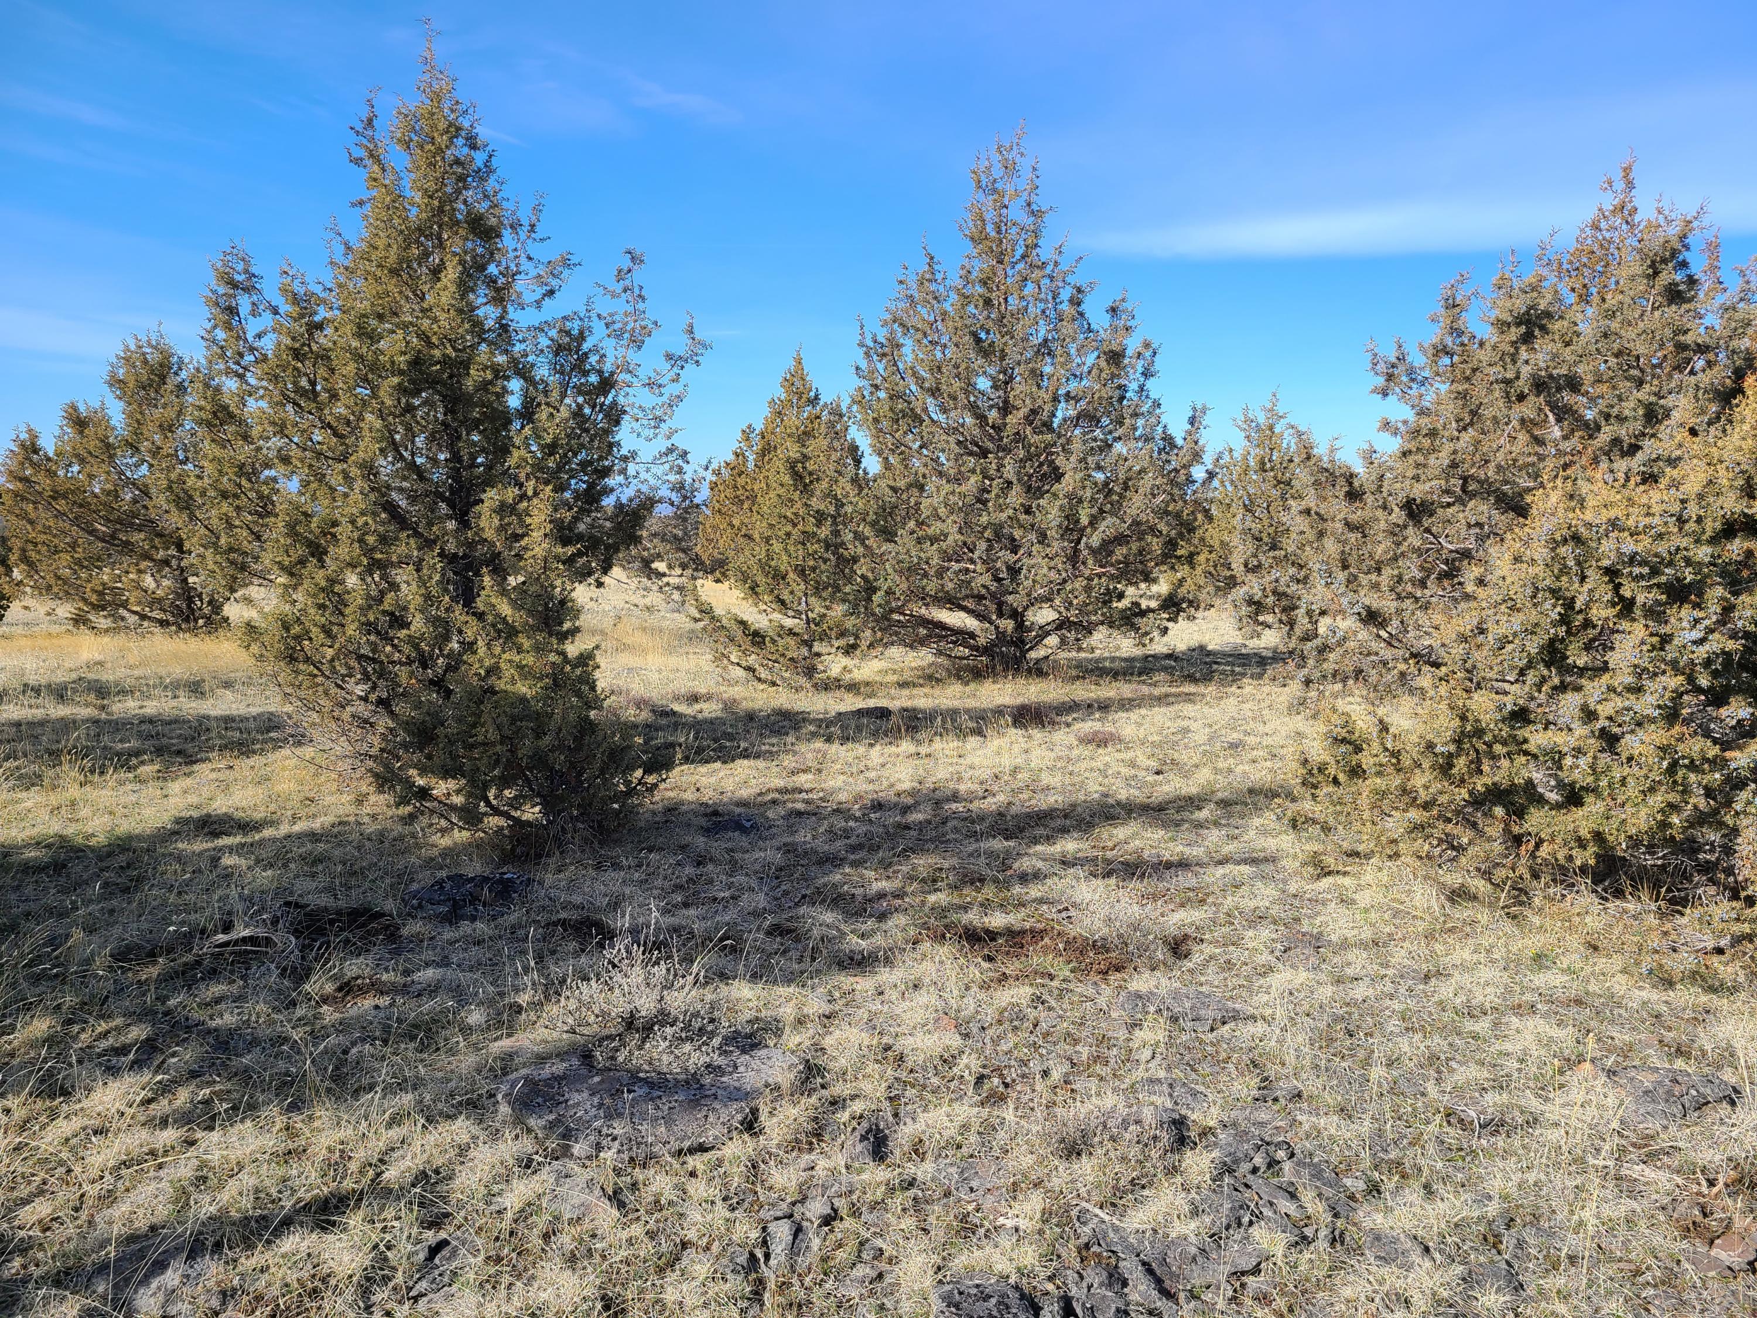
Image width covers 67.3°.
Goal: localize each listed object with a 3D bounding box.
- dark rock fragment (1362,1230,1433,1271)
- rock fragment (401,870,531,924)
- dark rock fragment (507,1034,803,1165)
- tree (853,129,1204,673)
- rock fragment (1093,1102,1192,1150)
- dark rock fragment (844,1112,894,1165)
[{"bbox_3d":[1.105,1.255,2.807,0.140,0.036,0.095,1,6,10],"label":"dark rock fragment"},{"bbox_3d":[-1.654,0.949,5.295,0.494,0.142,0.272,0,6,-3],"label":"rock fragment"},{"bbox_3d":[-0.590,1.134,3.454,0.777,0.147,0.427,-1,6,-10],"label":"dark rock fragment"},{"bbox_3d":[1.609,-2.664,13.848,3.687,5.607,3.577,0,6,0],"label":"tree"},{"bbox_3d":[0.673,1.185,3.364,0.245,0.063,0.152,0,6,0],"label":"rock fragment"},{"bbox_3d":[-0.024,1.181,3.263,0.126,0.092,0.107,0,6,0],"label":"dark rock fragment"}]

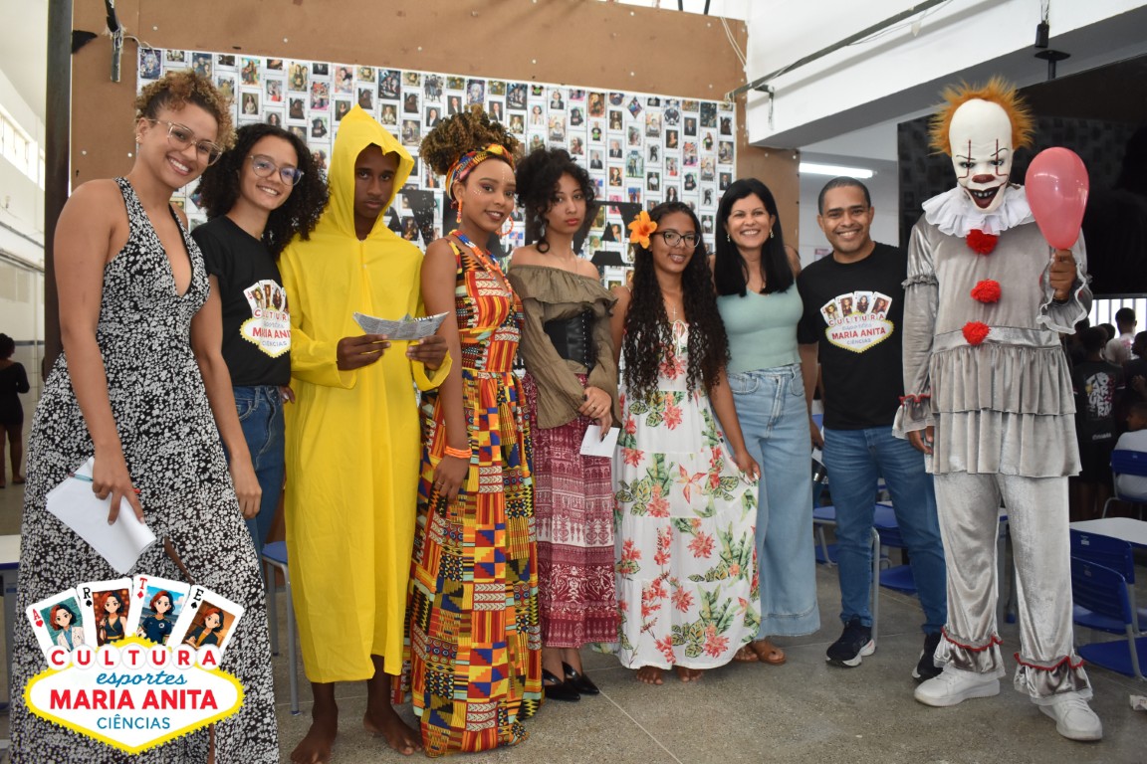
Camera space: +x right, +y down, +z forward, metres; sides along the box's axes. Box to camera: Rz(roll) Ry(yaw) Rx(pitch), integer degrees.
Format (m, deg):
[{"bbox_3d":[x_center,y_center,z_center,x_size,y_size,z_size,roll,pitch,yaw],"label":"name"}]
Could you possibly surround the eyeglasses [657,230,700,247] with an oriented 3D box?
[{"bbox_3d":[0.349,-0.476,3.280,0.140,0.050,0.140,0,1,-16],"label":"eyeglasses"}]

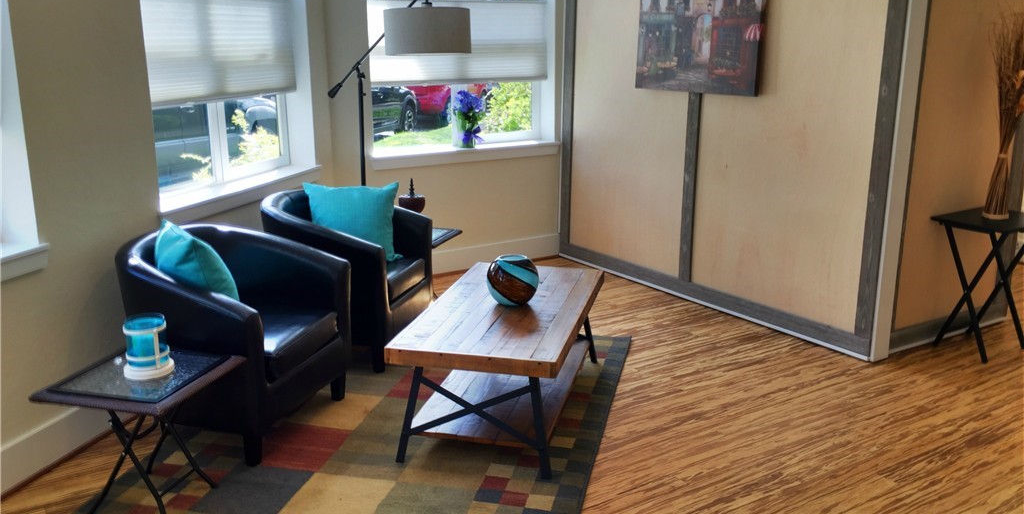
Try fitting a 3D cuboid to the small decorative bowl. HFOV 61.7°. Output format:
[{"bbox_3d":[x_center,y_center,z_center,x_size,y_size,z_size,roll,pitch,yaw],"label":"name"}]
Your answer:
[{"bbox_3d":[0.004,0.095,3.492,0.209,0.199,0.209,0,14,0],"label":"small decorative bowl"}]

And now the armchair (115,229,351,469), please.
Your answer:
[{"bbox_3d":[-1.149,0.292,3.423,0.718,0.760,0.687,4,15,16],"label":"armchair"}]

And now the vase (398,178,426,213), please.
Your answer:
[{"bbox_3d":[-0.568,-0.285,4.853,0.150,0.289,0.150,3,15,14],"label":"vase"}]

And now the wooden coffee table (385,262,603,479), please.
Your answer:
[{"bbox_3d":[-0.005,0.411,3.570,0.603,0.454,1.206,3,15,13],"label":"wooden coffee table"}]

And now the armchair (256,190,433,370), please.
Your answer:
[{"bbox_3d":[-0.858,0.068,4.307,0.718,0.760,0.687,4,15,15],"label":"armchair"}]

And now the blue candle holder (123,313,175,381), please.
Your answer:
[{"bbox_3d":[-1.195,0.291,2.805,0.160,0.167,0.160,3,15,14],"label":"blue candle holder"}]

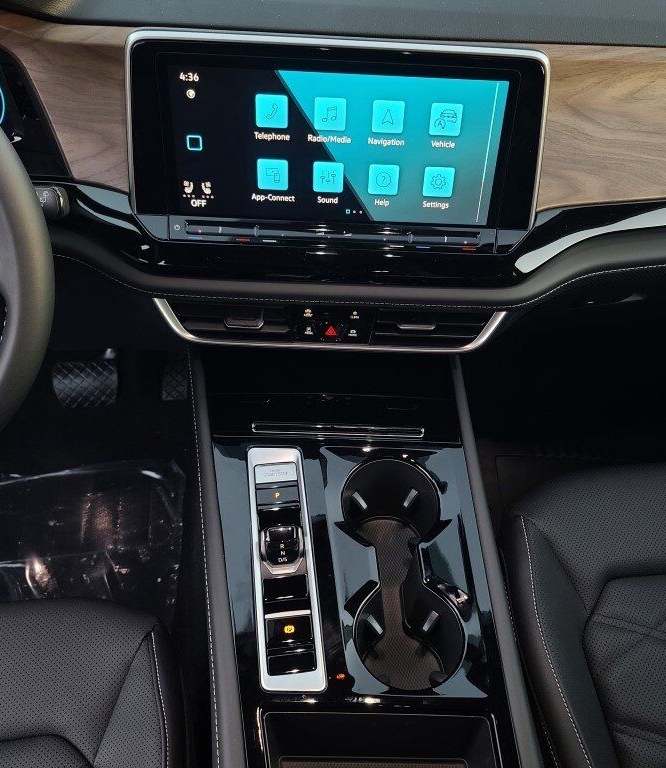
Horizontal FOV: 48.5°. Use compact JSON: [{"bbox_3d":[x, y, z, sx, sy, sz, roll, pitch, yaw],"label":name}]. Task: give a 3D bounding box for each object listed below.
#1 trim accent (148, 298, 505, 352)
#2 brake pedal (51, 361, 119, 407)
[{"bbox_3d":[-0.002,-0.055,0.692,0.335,0.050,0.030,3,45,0],"label":"trim accent"},{"bbox_3d":[-0.378,0.001,1.125,0.100,0.067,0.035,3,13,0],"label":"brake pedal"}]

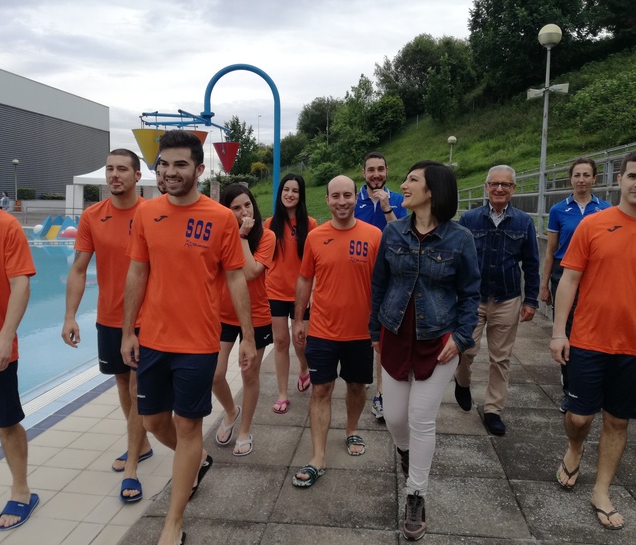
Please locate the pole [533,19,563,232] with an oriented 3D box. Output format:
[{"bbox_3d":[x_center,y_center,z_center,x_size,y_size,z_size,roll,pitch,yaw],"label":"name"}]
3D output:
[{"bbox_3d":[3.215,-2.014,7.980,0.360,2.950,0.360,0,7,0],"label":"pole"}]

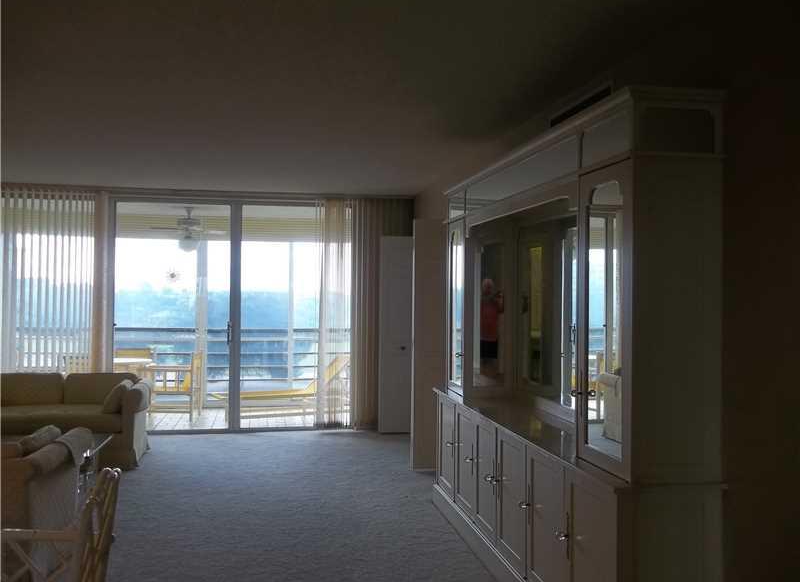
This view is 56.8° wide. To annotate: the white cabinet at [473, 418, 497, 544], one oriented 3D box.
[{"bbox_3d":[0.615,0.969,3.865,0.348,0.581,0.394,1,-1,-11],"label":"white cabinet"}]

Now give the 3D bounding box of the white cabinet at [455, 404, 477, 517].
[{"bbox_3d":[0.541,0.974,4.257,0.348,0.581,0.414,1,-1,-11],"label":"white cabinet"}]

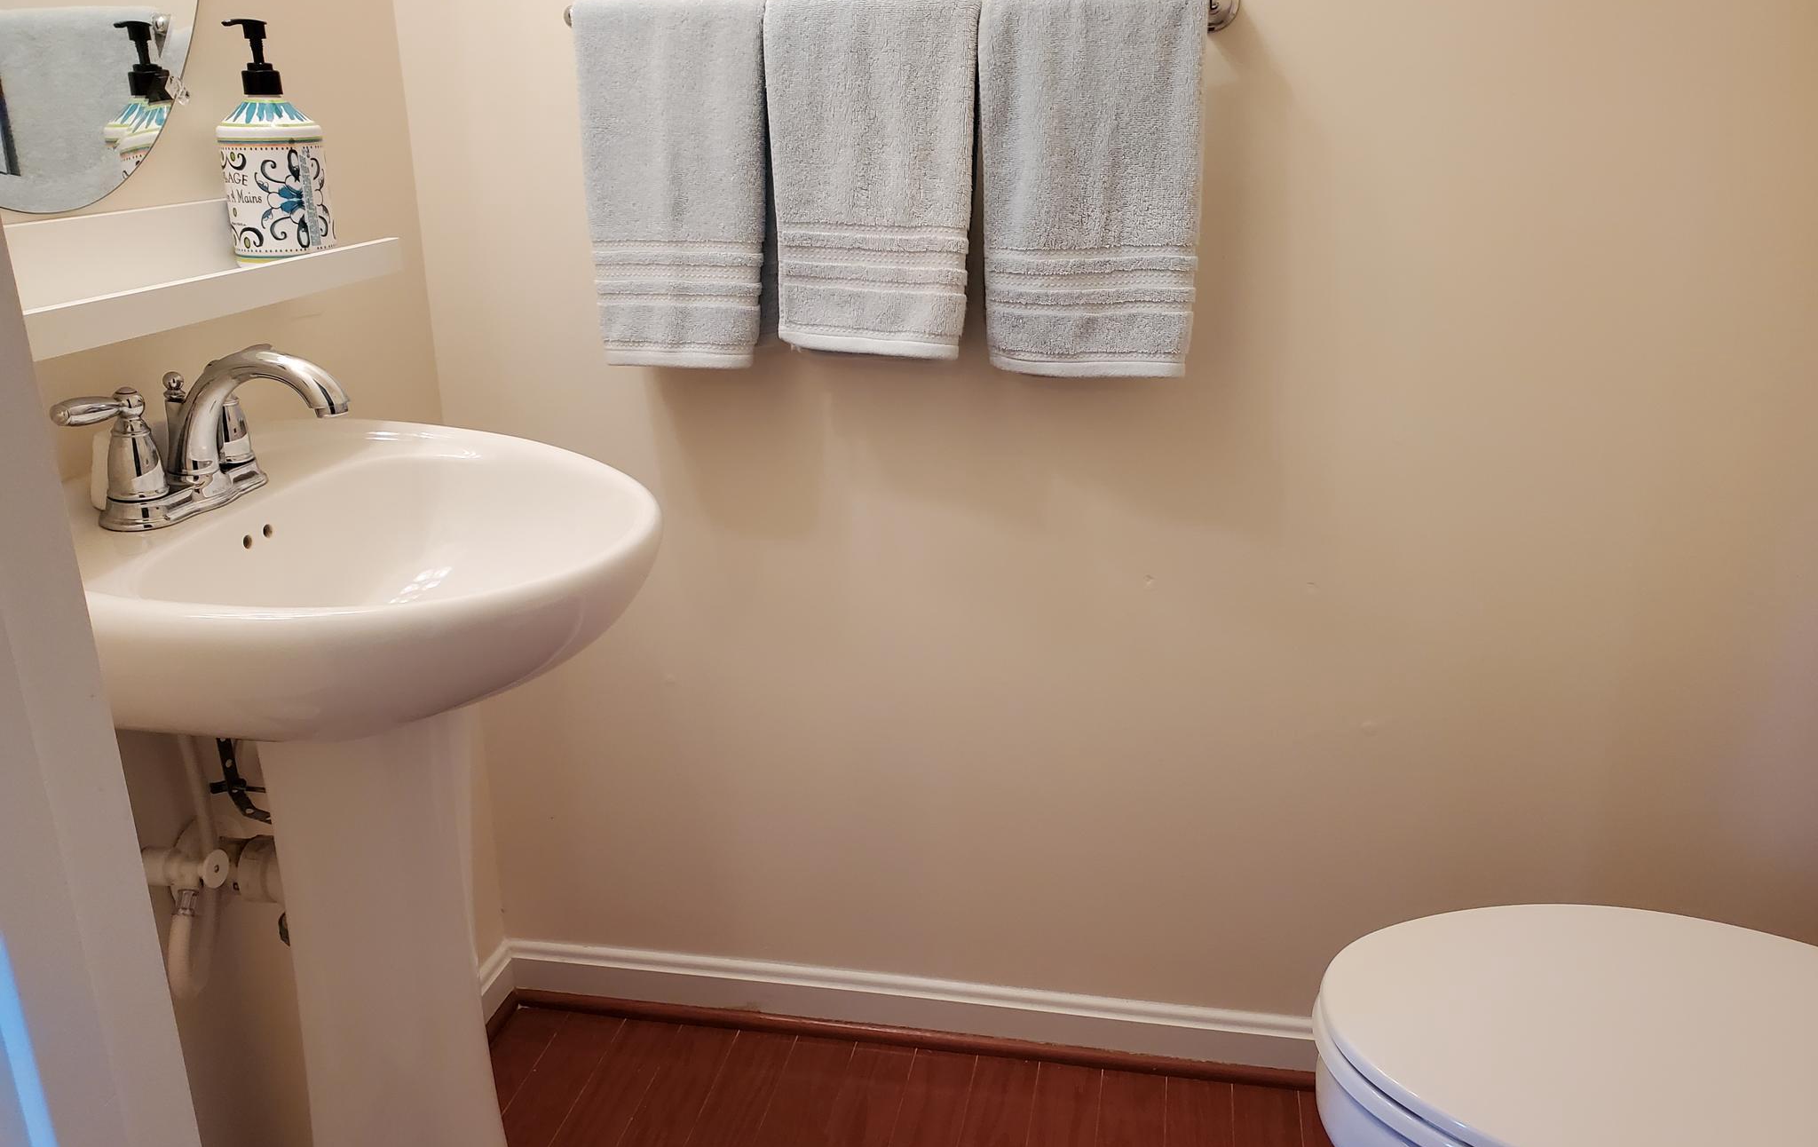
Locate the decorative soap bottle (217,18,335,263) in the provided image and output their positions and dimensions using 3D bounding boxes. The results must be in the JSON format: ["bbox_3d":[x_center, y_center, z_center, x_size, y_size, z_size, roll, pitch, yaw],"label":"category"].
[{"bbox_3d":[-0.531,-0.353,1.139,0.081,0.200,0.083,6,20,17],"label":"decorative soap bottle"}]

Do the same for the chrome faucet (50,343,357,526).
[{"bbox_3d":[-0.482,-0.104,0.999,0.177,0.121,0.226,3,20,9],"label":"chrome faucet"}]

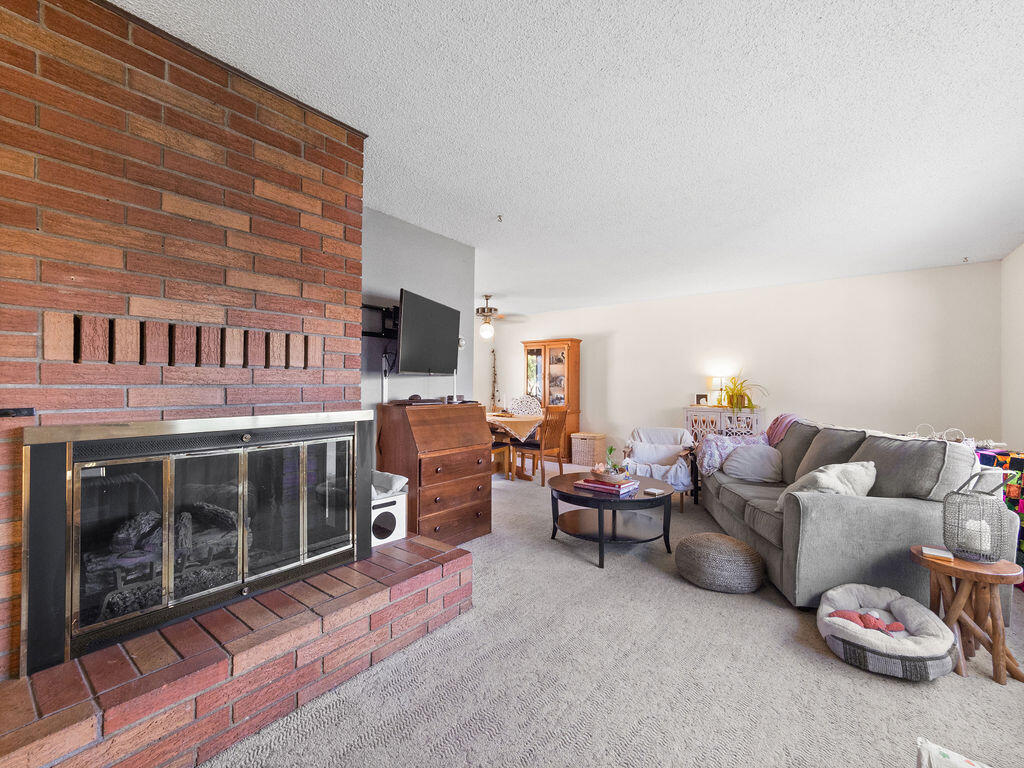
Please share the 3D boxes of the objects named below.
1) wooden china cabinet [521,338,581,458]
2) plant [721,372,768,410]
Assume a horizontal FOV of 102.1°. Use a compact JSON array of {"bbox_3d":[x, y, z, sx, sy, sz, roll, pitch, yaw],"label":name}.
[{"bbox_3d":[0.648,0.255,6.852,0.890,1.920,0.420,0,0,36],"label":"wooden china cabinet"},{"bbox_3d":[2.955,0.109,5.264,0.550,0.480,0.480,0,0,36],"label":"plant"}]

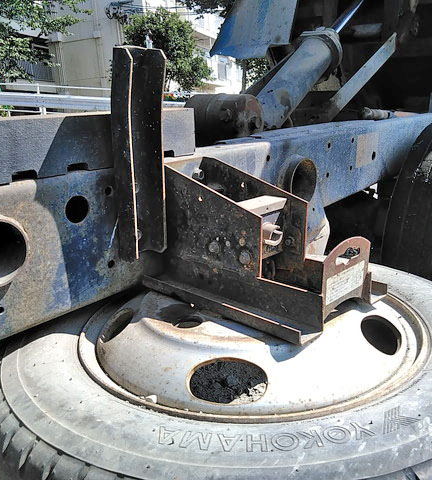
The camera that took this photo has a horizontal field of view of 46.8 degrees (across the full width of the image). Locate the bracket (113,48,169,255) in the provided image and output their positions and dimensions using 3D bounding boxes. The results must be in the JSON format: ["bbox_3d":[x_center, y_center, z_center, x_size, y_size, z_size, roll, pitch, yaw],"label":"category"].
[{"bbox_3d":[-0.096,-0.104,0.647,0.034,0.271,0.057,15,22,36],"label":"bracket"}]

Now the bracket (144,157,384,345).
[{"bbox_3d":[0.065,-0.010,0.697,0.278,0.169,0.203,15,22,36],"label":"bracket"}]

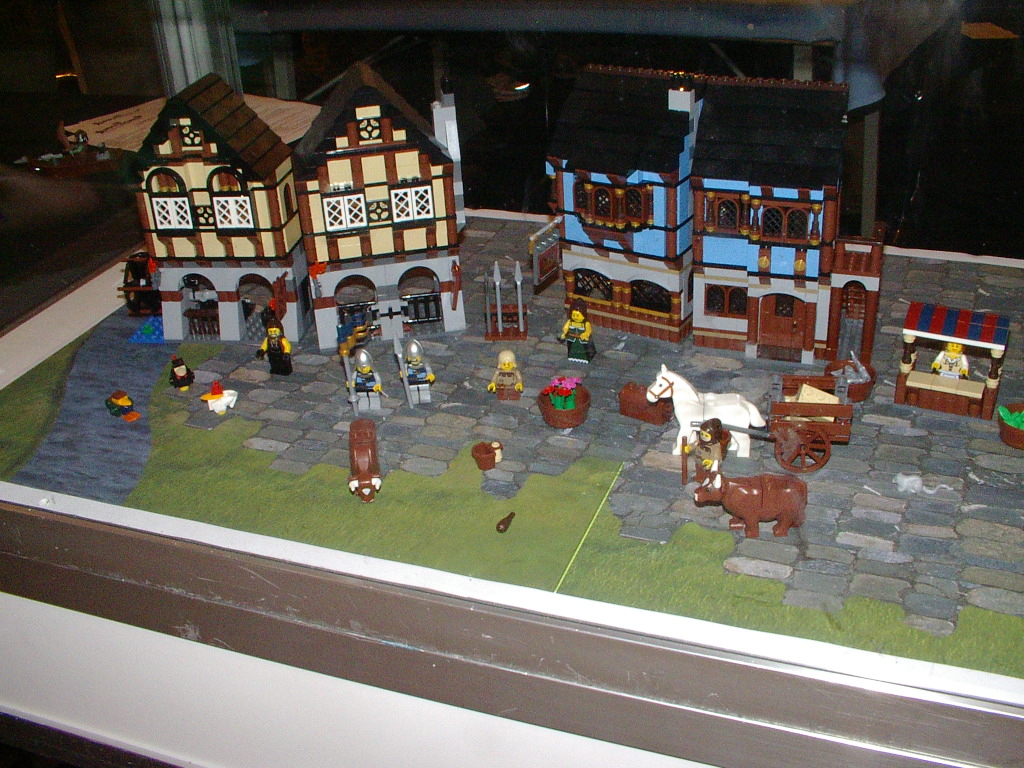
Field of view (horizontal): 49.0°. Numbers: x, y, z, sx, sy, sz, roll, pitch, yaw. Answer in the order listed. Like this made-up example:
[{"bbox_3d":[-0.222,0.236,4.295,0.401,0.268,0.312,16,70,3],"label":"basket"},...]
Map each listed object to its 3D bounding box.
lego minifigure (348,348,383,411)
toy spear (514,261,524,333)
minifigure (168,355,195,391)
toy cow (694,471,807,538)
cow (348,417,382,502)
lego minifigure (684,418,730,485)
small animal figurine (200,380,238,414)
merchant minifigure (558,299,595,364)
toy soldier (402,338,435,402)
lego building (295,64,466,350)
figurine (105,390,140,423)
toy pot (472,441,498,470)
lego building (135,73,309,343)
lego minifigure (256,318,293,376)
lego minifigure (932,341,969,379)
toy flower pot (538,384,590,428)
[{"bbox_3d":[-0.101,-0.003,0.783,0.025,0.045,0.017,-3,30,1],"label":"lego minifigure"},{"bbox_3d":[0.006,-0.067,0.855,0.006,0.062,0.004,0,30,6],"label":"toy spear"},{"bbox_3d":[-0.240,-0.009,0.814,0.018,0.025,0.015,-12,30,-13],"label":"minifigure"},{"bbox_3d":[0.136,0.067,0.643,0.065,0.041,0.019,-3,30,1],"label":"toy cow"},{"bbox_3d":[-0.088,0.051,0.674,0.019,0.037,0.062,-7,30,-5],"label":"cow"},{"bbox_3d":[0.116,0.038,0.664,0.031,0.043,0.024,-24,35,-32],"label":"lego minifigure"},{"bbox_3d":[-0.209,0.009,0.794,0.027,0.025,0.015,-10,31,-11],"label":"small animal figurine"},{"bbox_3d":[0.050,-0.040,0.831,0.024,0.046,0.019,13,34,25],"label":"merchant minifigure"},{"bbox_3d":[-0.066,-0.008,0.788,0.025,0.045,0.017,-4,30,-1],"label":"toy soldier"},{"bbox_3d":[-0.097,-0.135,0.839,0.121,0.200,0.072,-8,30,-7],"label":"lego building"},{"bbox_3d":[-0.280,0.011,0.802,0.018,0.019,0.024,-26,37,-34],"label":"figurine"},{"bbox_3d":[-0.017,0.045,0.700,0.015,0.013,0.015,-3,29,2],"label":"toy pot"},{"bbox_3d":[-0.219,-0.128,0.858,0.117,0.198,0.078,1,30,8],"label":"lego building"},{"bbox_3d":[-0.172,-0.028,0.819,0.025,0.043,0.015,6,31,17],"label":"lego minifigure"},{"bbox_3d":[0.298,-0.013,0.763,0.025,0.042,0.016,10,33,22],"label":"lego minifigure"},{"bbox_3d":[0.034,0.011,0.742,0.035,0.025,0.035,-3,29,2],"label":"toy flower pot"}]

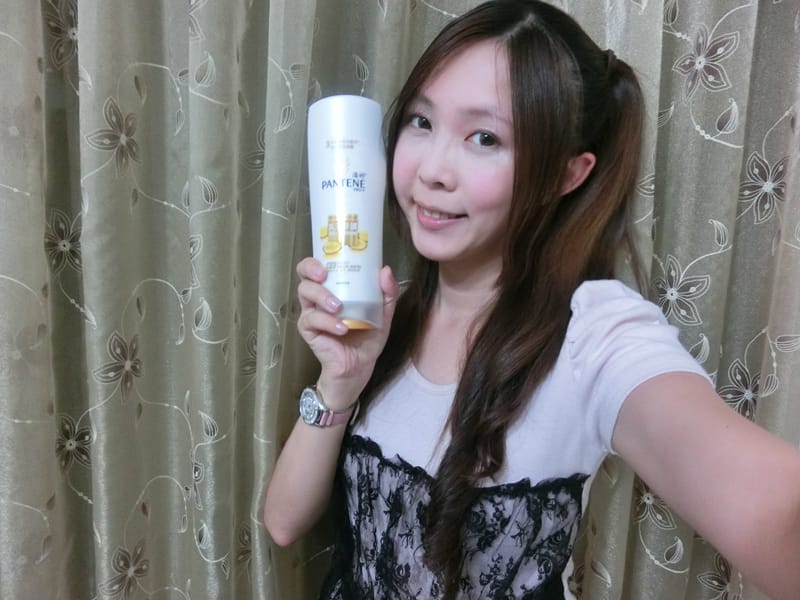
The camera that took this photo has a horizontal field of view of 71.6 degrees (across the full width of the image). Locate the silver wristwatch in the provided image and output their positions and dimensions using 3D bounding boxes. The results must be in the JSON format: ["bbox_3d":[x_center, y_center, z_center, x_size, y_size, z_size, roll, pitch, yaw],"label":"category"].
[{"bbox_3d":[-0.064,0.098,0.517,0.047,0.035,0.052,4,25,-38],"label":"silver wristwatch"}]

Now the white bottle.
[{"bbox_3d":[-0.046,-0.074,0.490,0.069,0.197,0.046,-1,0,5],"label":"white bottle"}]

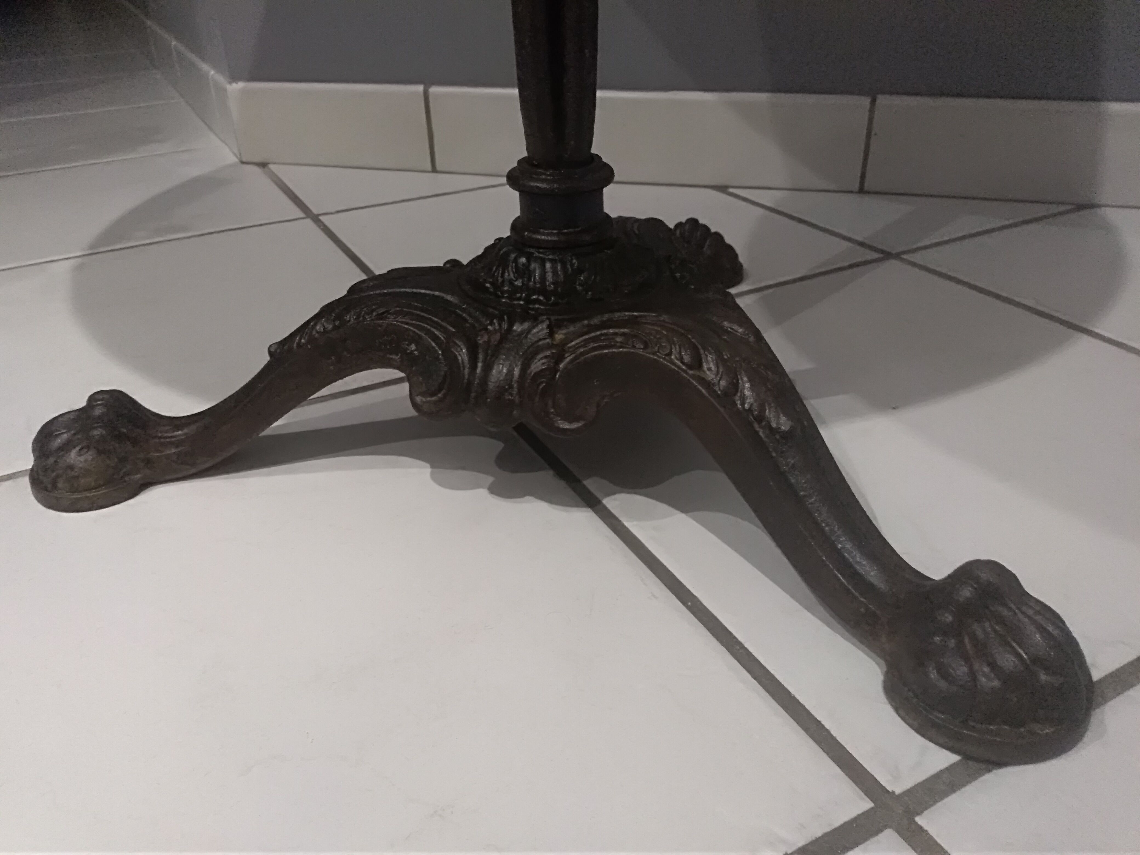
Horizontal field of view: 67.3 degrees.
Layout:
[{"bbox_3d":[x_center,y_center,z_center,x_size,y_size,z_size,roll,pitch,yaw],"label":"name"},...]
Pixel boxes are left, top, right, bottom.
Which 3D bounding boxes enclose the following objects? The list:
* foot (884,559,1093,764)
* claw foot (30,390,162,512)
[{"bbox_3d":[0.137,0.066,0.278,0.064,0.047,0.068,-24,37,-32],"label":"foot"},{"bbox_3d":[-0.226,0.003,0.401,0.068,0.047,0.064,-6,31,-7],"label":"claw foot"}]

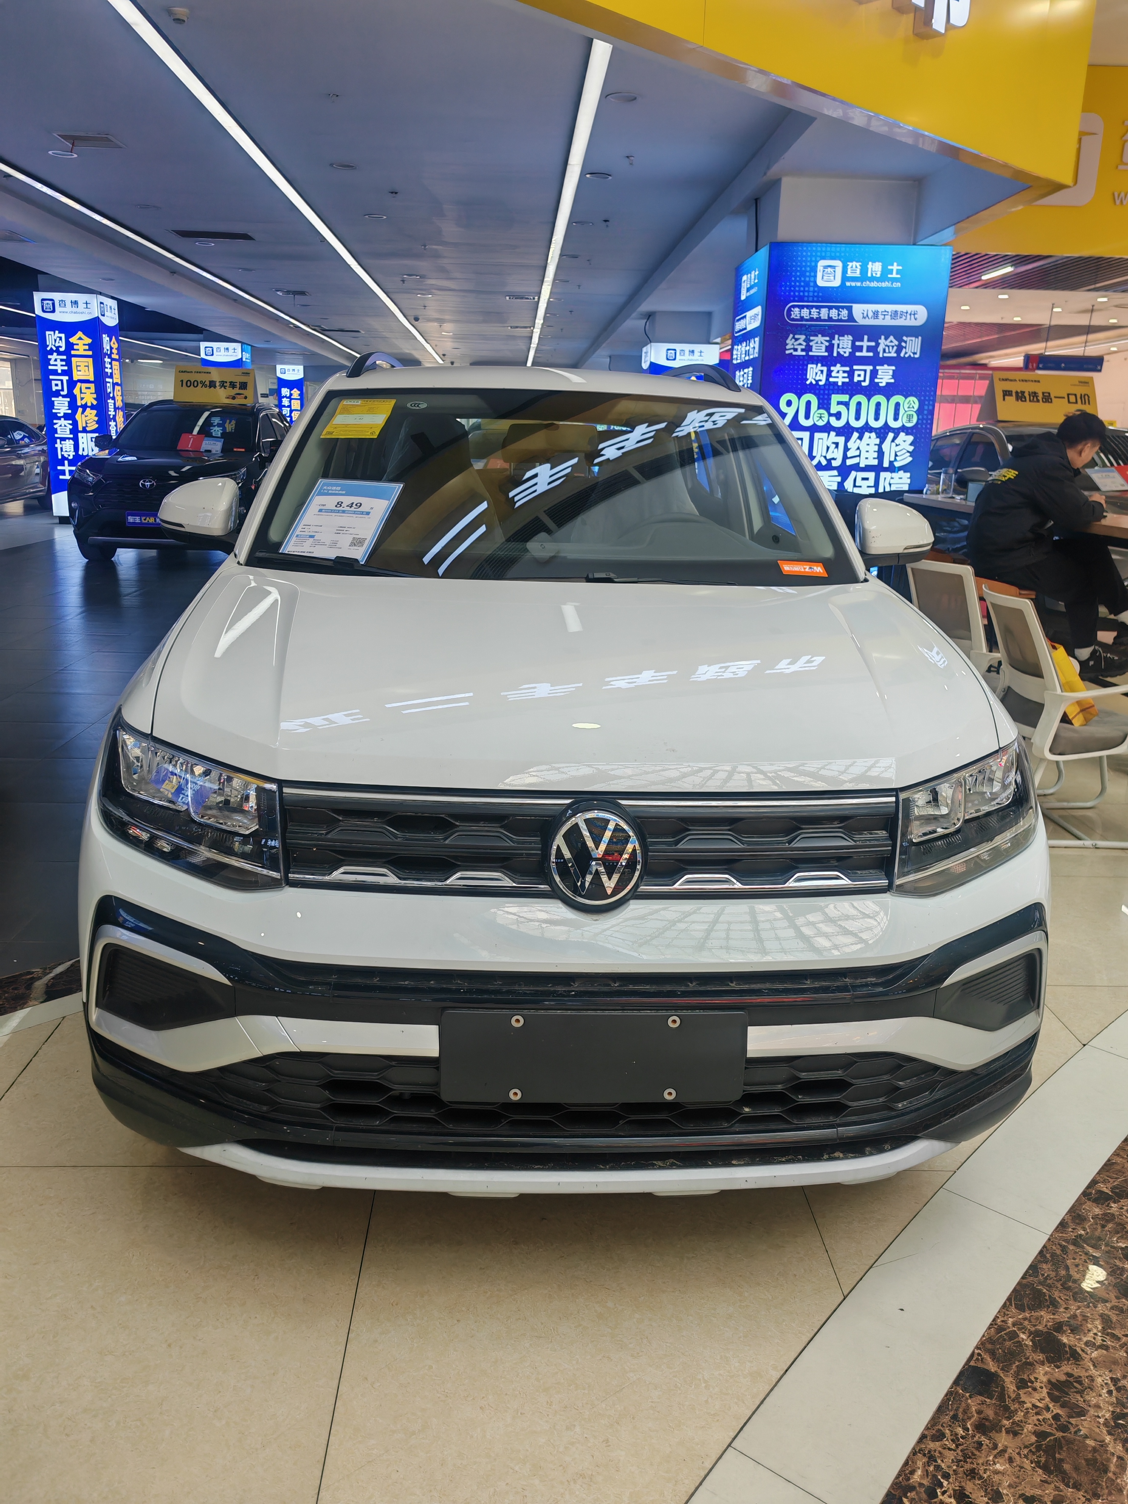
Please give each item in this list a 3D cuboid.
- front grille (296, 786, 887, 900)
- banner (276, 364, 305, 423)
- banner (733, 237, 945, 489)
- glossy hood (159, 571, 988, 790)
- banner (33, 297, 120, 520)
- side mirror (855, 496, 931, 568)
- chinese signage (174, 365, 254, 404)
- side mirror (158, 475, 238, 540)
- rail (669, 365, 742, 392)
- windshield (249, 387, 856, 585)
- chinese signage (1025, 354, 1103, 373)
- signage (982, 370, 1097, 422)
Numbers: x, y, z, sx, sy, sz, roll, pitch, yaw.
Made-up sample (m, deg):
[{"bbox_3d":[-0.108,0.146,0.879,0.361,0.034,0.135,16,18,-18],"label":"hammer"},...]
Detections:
[{"bbox_3d":[0.044,0.128,1.629,0.890,0.170,0.120,1,15,-4],"label":"front grille"},{"bbox_3d":[-8.243,-10.030,34.335,0.860,3.230,0.200,0,15,-3],"label":"banner"},{"bbox_3d":[2.048,-2.483,8.947,1.320,2.620,1.300,1,15,-3],"label":"banner"},{"bbox_3d":[0.023,-0.165,2.031,1.460,0.210,1.030,1,22,-4],"label":"glossy hood"},{"bbox_3d":[-7.013,-5.009,16.507,0.890,3.050,0.840,1,15,-3],"label":"banner"},{"bbox_3d":[0.840,-0.558,2.866,0.215,0.172,0.155,0,15,-3],"label":"side mirror"},{"bbox_3d":[-4.077,-4.301,13.265,0.900,0.395,0.375,0,15,-5],"label":"chinese signage"},{"bbox_3d":[-0.889,-0.590,2.776,0.215,0.172,0.155,0,15,-3],"label":"side mirror"},{"bbox_3d":[0.461,-1.361,4.194,0.080,0.110,1.850,0,15,-3],"label":"rail"},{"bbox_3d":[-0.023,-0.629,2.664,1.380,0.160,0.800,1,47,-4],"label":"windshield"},{"bbox_3d":[8.583,-6.620,19.342,1.280,0.280,0.140,1,15,-3],"label":"chinese signage"},{"bbox_3d":[4.077,-3.023,9.677,0.900,0.395,0.375,0,15,-6],"label":"signage"}]

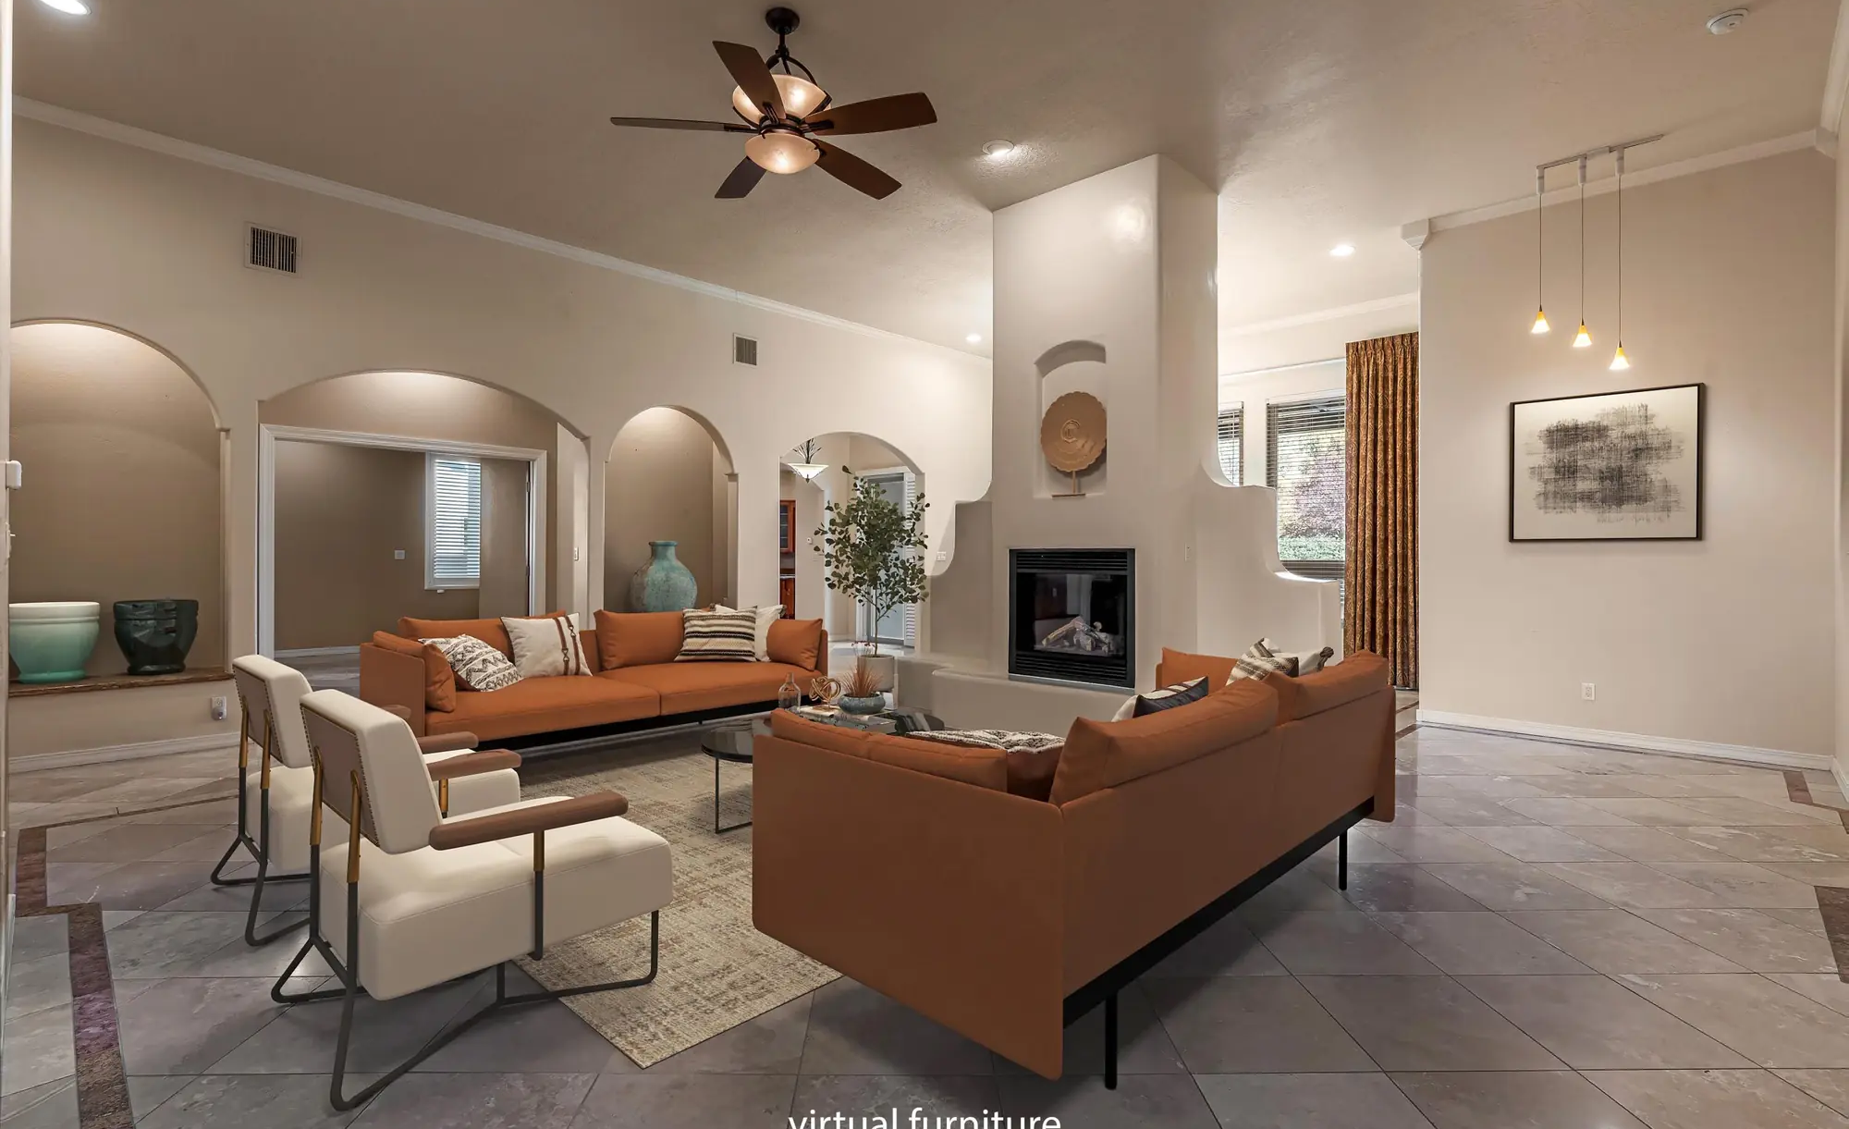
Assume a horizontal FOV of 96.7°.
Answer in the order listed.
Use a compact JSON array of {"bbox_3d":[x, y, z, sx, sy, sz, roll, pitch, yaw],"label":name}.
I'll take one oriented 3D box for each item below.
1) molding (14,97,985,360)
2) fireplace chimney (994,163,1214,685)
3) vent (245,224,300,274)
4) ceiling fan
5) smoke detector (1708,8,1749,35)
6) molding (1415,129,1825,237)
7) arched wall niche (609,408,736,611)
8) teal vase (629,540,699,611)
[{"bbox_3d":[-2.132,-2.493,7.284,7.970,0.087,0.090,0,0,-44],"label":"molding"},{"bbox_3d":[1.214,-0.826,5.742,1.274,3.383,0.771,0,0,42],"label":"fireplace chimney"},{"bbox_3d":[-4.201,-2.025,5.307,0.285,0.280,0.025,0,0,-44],"label":"vent"},{"bbox_3d":[-0.659,-2.166,3.821,1.460,0.740,1.460,0,0,0],"label":"ceiling fan"},{"bbox_3d":[3.684,-2.482,3.766,0.138,0.045,0.138,0,0,42],"label":"smoke detector"},{"bbox_3d":[4.411,-2.458,5.391,2.040,0.085,0.090,0,0,42],"label":"molding"},{"bbox_3d":[-2.422,-0.355,7.508,1.310,2.120,0.620,0,0,-44],"label":"arched wall niche"},{"bbox_3d":[-2.397,0.241,7.550,0.601,0.907,0.601,0,0,-44],"label":"teal vase"}]

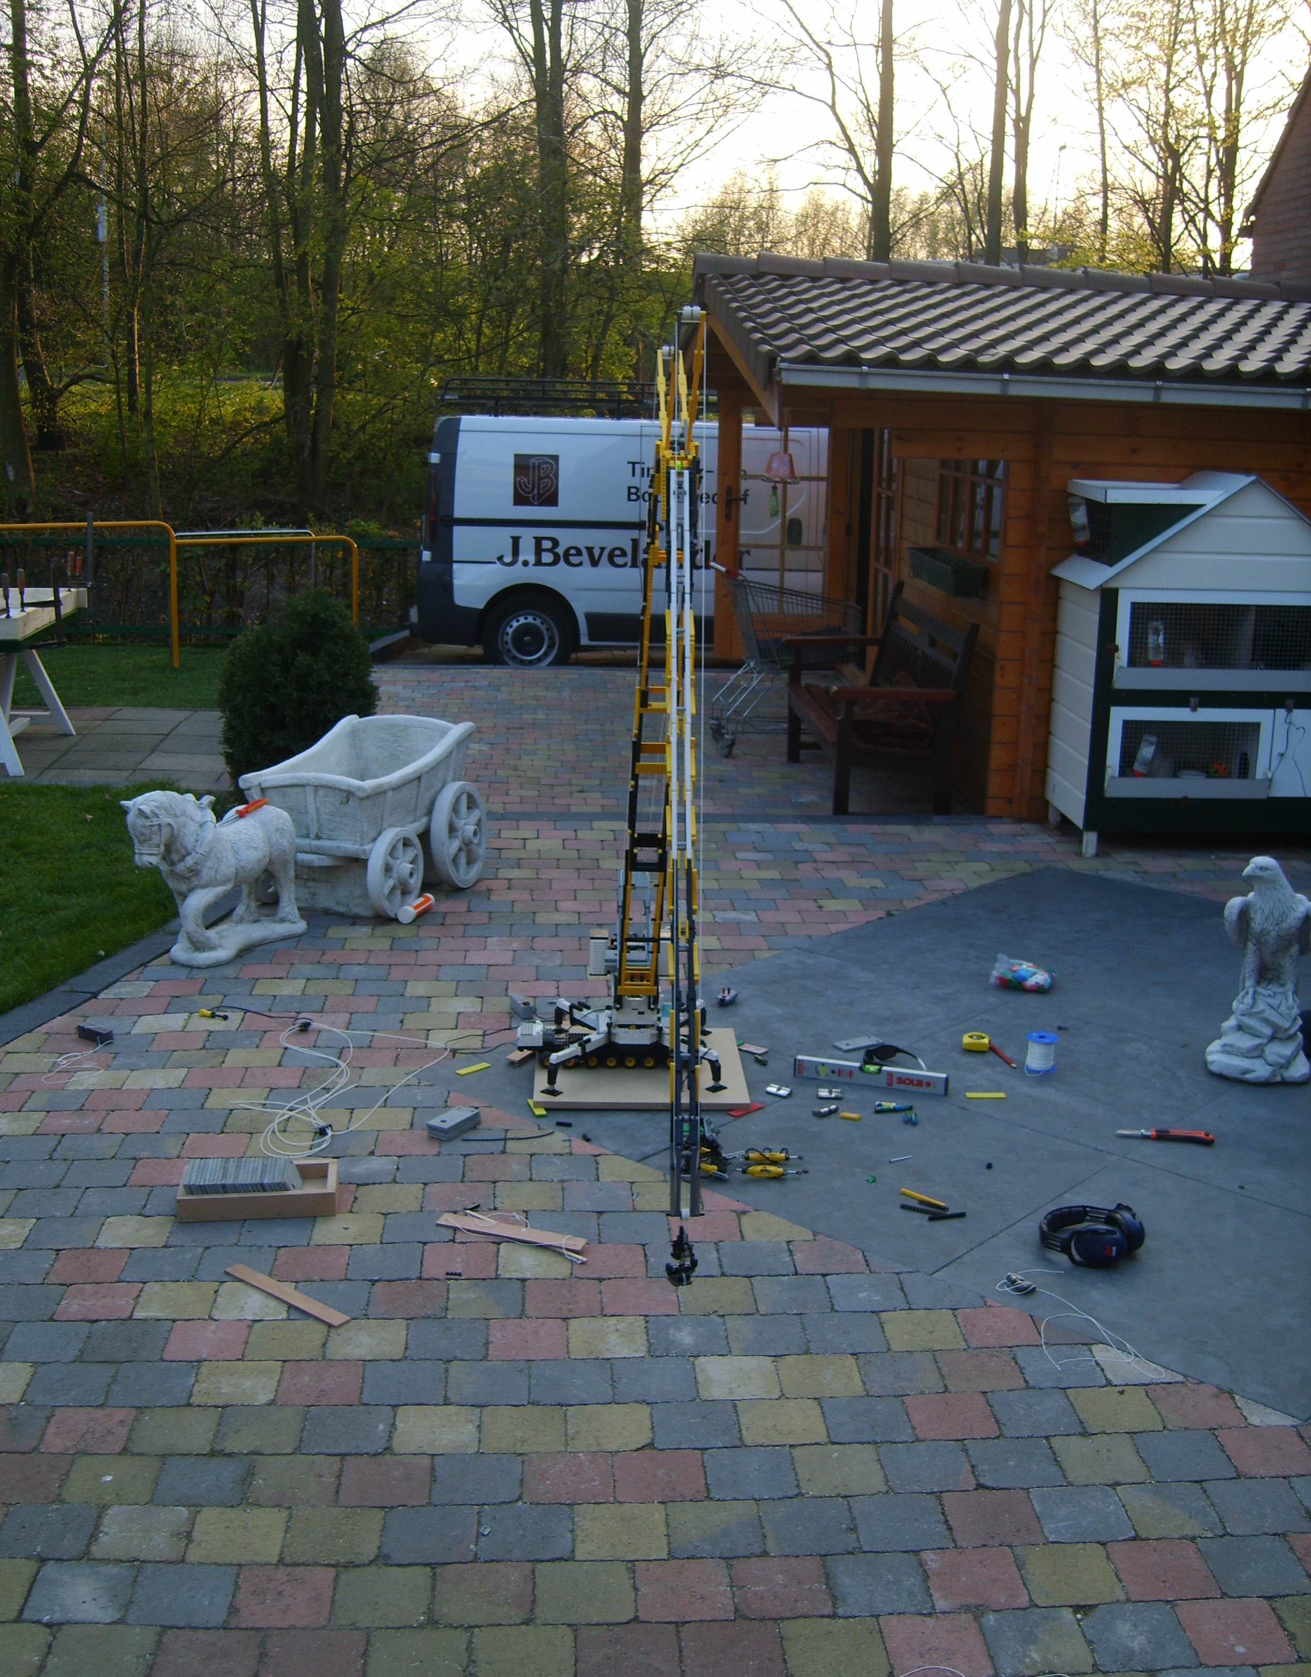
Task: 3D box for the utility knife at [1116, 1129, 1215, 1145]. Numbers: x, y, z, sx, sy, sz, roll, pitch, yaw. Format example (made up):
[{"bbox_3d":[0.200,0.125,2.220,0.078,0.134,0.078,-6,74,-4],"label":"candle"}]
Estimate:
[{"bbox_3d":[1.220,0.715,4.229,0.229,0.021,0.034,3,15,8],"label":"utility knife"}]

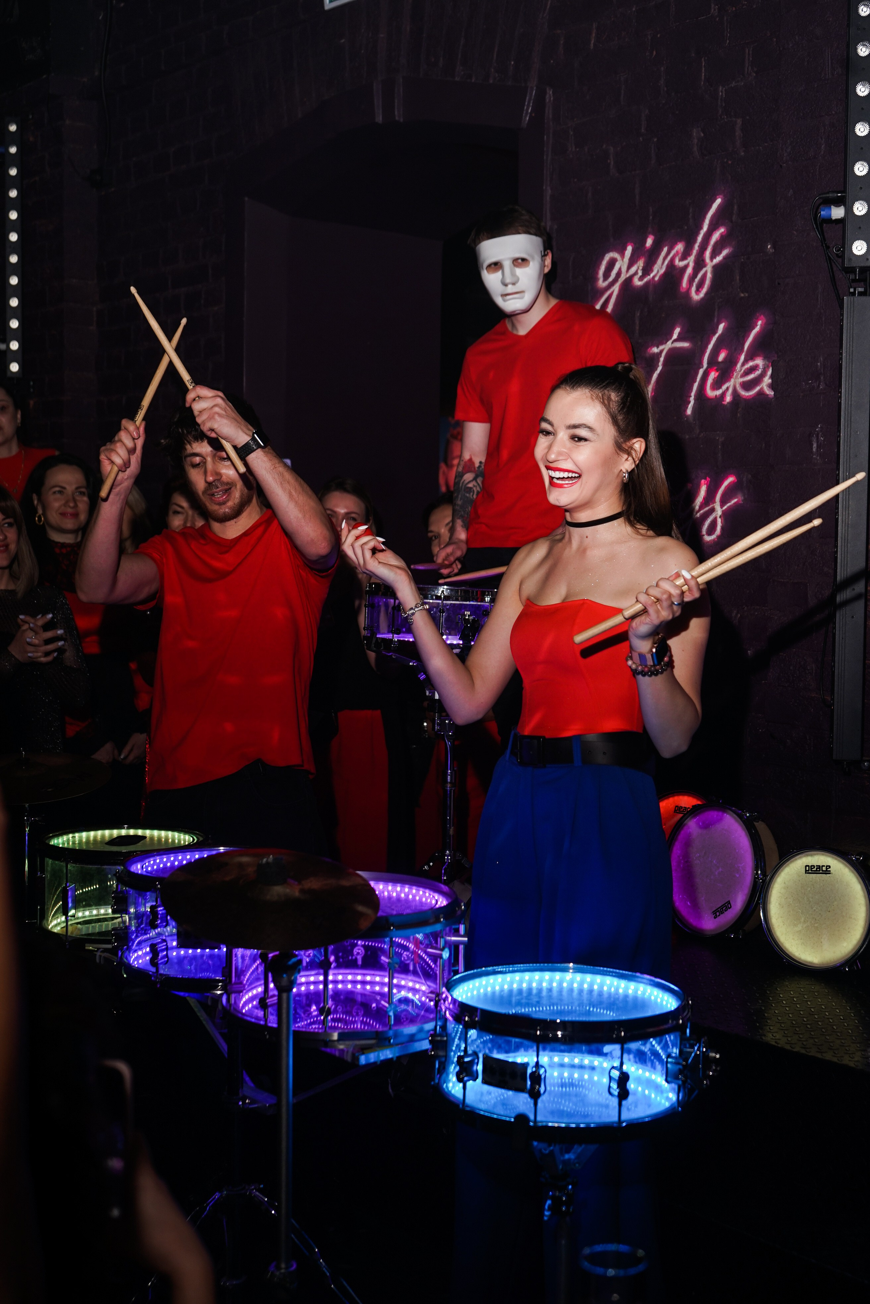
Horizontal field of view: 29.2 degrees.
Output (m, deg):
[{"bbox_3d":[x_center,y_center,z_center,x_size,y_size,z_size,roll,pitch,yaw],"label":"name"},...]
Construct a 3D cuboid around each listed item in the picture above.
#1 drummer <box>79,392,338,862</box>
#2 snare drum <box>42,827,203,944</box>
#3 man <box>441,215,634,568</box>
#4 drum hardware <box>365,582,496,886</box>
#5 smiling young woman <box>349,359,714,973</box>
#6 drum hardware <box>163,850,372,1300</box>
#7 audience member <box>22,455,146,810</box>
[{"bbox_3d":[-0.466,0.270,3.460,0.570,1.665,0.480,0,4,-5],"label":"drummer"},{"bbox_3d":[-0.616,0.466,3.306,0.330,0.190,0.330,0,4,-9],"label":"snare drum"},{"bbox_3d":[0.228,-0.235,4.207,0.520,1.820,0.400,2,4,27],"label":"man"},{"bbox_3d":[0.022,0.260,3.920,0.420,0.866,0.420,1,4,0],"label":"drum hardware"},{"bbox_3d":[0.162,0.319,2.910,0.620,1.651,0.420,3,5,38],"label":"smiling young woman"},{"bbox_3d":[-0.235,0.733,2.460,0.430,0.876,0.430,1,4,0],"label":"drum hardware"},{"bbox_3d":[-0.978,0.232,4.700,0.460,1.572,0.320,-1,4,-18],"label":"audience member"}]

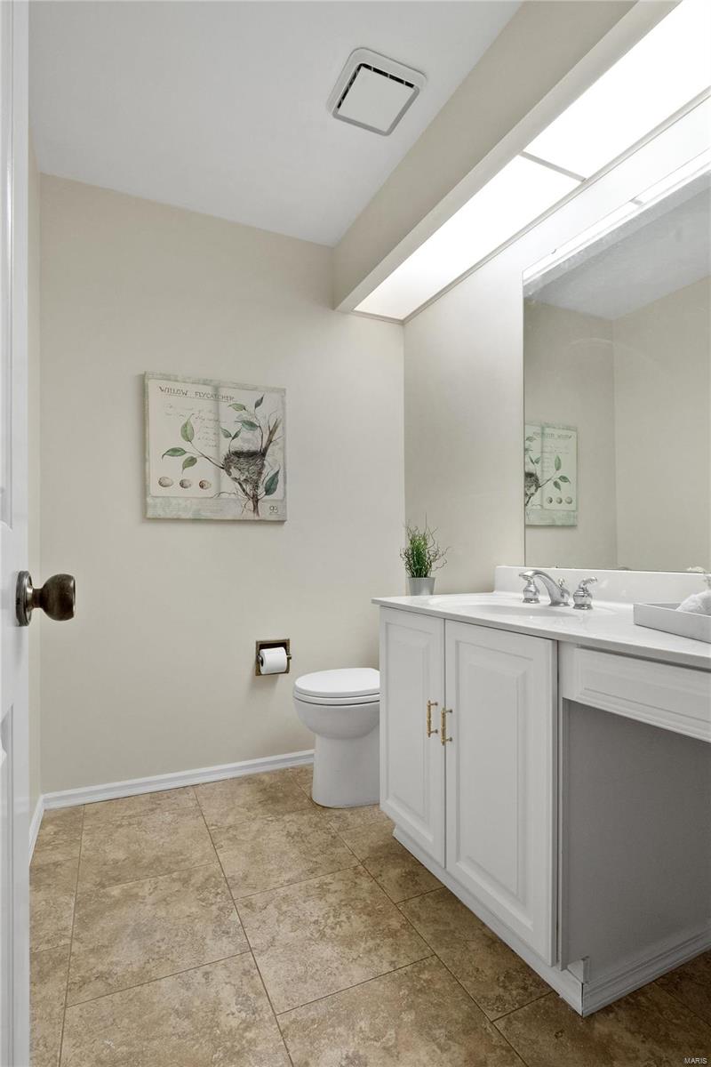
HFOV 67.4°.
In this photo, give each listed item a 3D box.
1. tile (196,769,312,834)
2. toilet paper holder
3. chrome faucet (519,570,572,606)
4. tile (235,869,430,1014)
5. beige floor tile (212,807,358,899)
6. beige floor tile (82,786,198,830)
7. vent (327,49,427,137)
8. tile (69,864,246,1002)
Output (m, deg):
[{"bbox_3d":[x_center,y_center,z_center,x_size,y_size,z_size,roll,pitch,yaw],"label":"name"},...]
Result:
[{"bbox_3d":[-0.404,1.058,2.135,0.406,0.012,0.400,0,-1,-23],"label":"tile"},{"bbox_3d":[-0.358,0.554,2.358,0.157,0.158,0.100,0,-1,-25],"label":"toilet paper holder"},{"bbox_3d":[0.565,0.164,1.597,0.182,0.110,0.070,0,-1,-25],"label":"chrome faucet"},{"bbox_3d":[-0.077,1.044,1.411,0.406,0.012,0.406,0,-1,-23],"label":"tile"},{"bbox_3d":[-0.247,1.051,1.774,0.406,0.012,0.406,0,-1,-23],"label":"beige floor tile"},{"bbox_3d":[-0.825,1.058,2.066,0.406,0.012,0.195,0,-1,-23],"label":"beige floor tile"},{"bbox_3d":[0.065,-1.364,1.660,0.235,0.035,0.235,0,-1,-25],"label":"vent"},{"bbox_3d":[-0.535,1.046,1.436,0.406,0.012,0.406,0,-1,-23],"label":"tile"}]

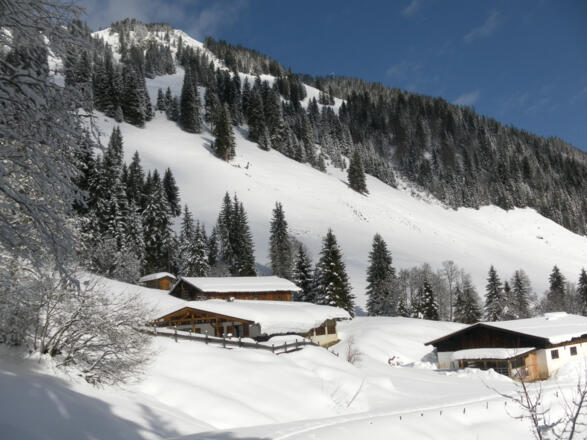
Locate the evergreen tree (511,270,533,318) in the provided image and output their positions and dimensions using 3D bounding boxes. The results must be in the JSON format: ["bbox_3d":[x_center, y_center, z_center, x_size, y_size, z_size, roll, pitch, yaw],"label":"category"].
[{"bbox_3d":[53.023,17.209,138.000,5.120,11.860,5.120,0,-6,0],"label":"evergreen tree"}]

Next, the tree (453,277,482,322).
[{"bbox_3d":[28.890,13.340,98.520,4.810,7.900,4.810,-2,-7,0],"label":"tree"}]

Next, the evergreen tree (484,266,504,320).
[{"bbox_3d":[44.712,16.239,132.000,4.450,12.680,4.450,0,-6,0],"label":"evergreen tree"}]

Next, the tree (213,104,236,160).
[{"bbox_3d":[-23.410,-30.090,201.320,7.850,20.260,7.850,-2,-7,0],"label":"tree"}]

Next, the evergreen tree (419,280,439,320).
[{"bbox_3d":[22.850,13.700,100.450,3.270,6.880,3.270,-2,-7,0],"label":"evergreen tree"}]

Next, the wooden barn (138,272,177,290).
[{"bbox_3d":[-25.669,11.702,112.000,5.400,3.500,4.800,-4,-7,35],"label":"wooden barn"}]

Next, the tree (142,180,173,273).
[{"bbox_3d":[-23.170,1.360,101.070,4.900,16.470,4.900,-2,-7,0],"label":"tree"}]

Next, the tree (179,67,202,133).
[{"bbox_3d":[-36.730,-43.060,211.590,8.240,24.410,8.240,-2,-7,0],"label":"tree"}]

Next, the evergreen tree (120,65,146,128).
[{"bbox_3d":[-57.030,-44.450,211.500,8.930,22.940,8.930,-2,-7,0],"label":"evergreen tree"}]

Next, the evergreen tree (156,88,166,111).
[{"bbox_3d":[-68.959,-62.951,310.000,5.220,11.490,5.220,0,-6,0],"label":"evergreen tree"}]

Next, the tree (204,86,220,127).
[{"bbox_3d":[-29.080,-40.250,213.040,5.540,15.980,5.540,-2,-7,0],"label":"tree"}]

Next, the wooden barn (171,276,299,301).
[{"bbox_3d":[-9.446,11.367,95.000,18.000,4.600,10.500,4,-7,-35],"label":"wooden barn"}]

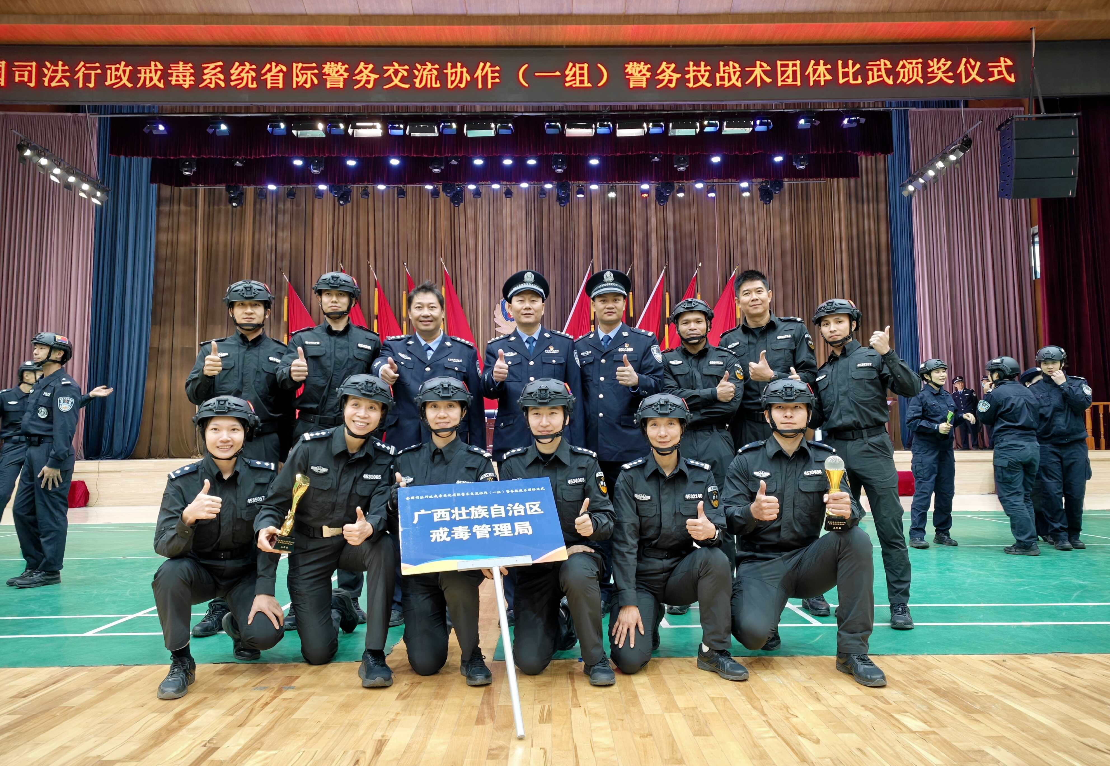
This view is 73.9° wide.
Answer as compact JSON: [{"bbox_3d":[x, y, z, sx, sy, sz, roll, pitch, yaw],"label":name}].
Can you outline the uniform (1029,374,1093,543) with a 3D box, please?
[{"bbox_3d":[4.369,0.649,6.412,0.490,1.450,0.350,-4,-6,32],"label":"uniform"}]

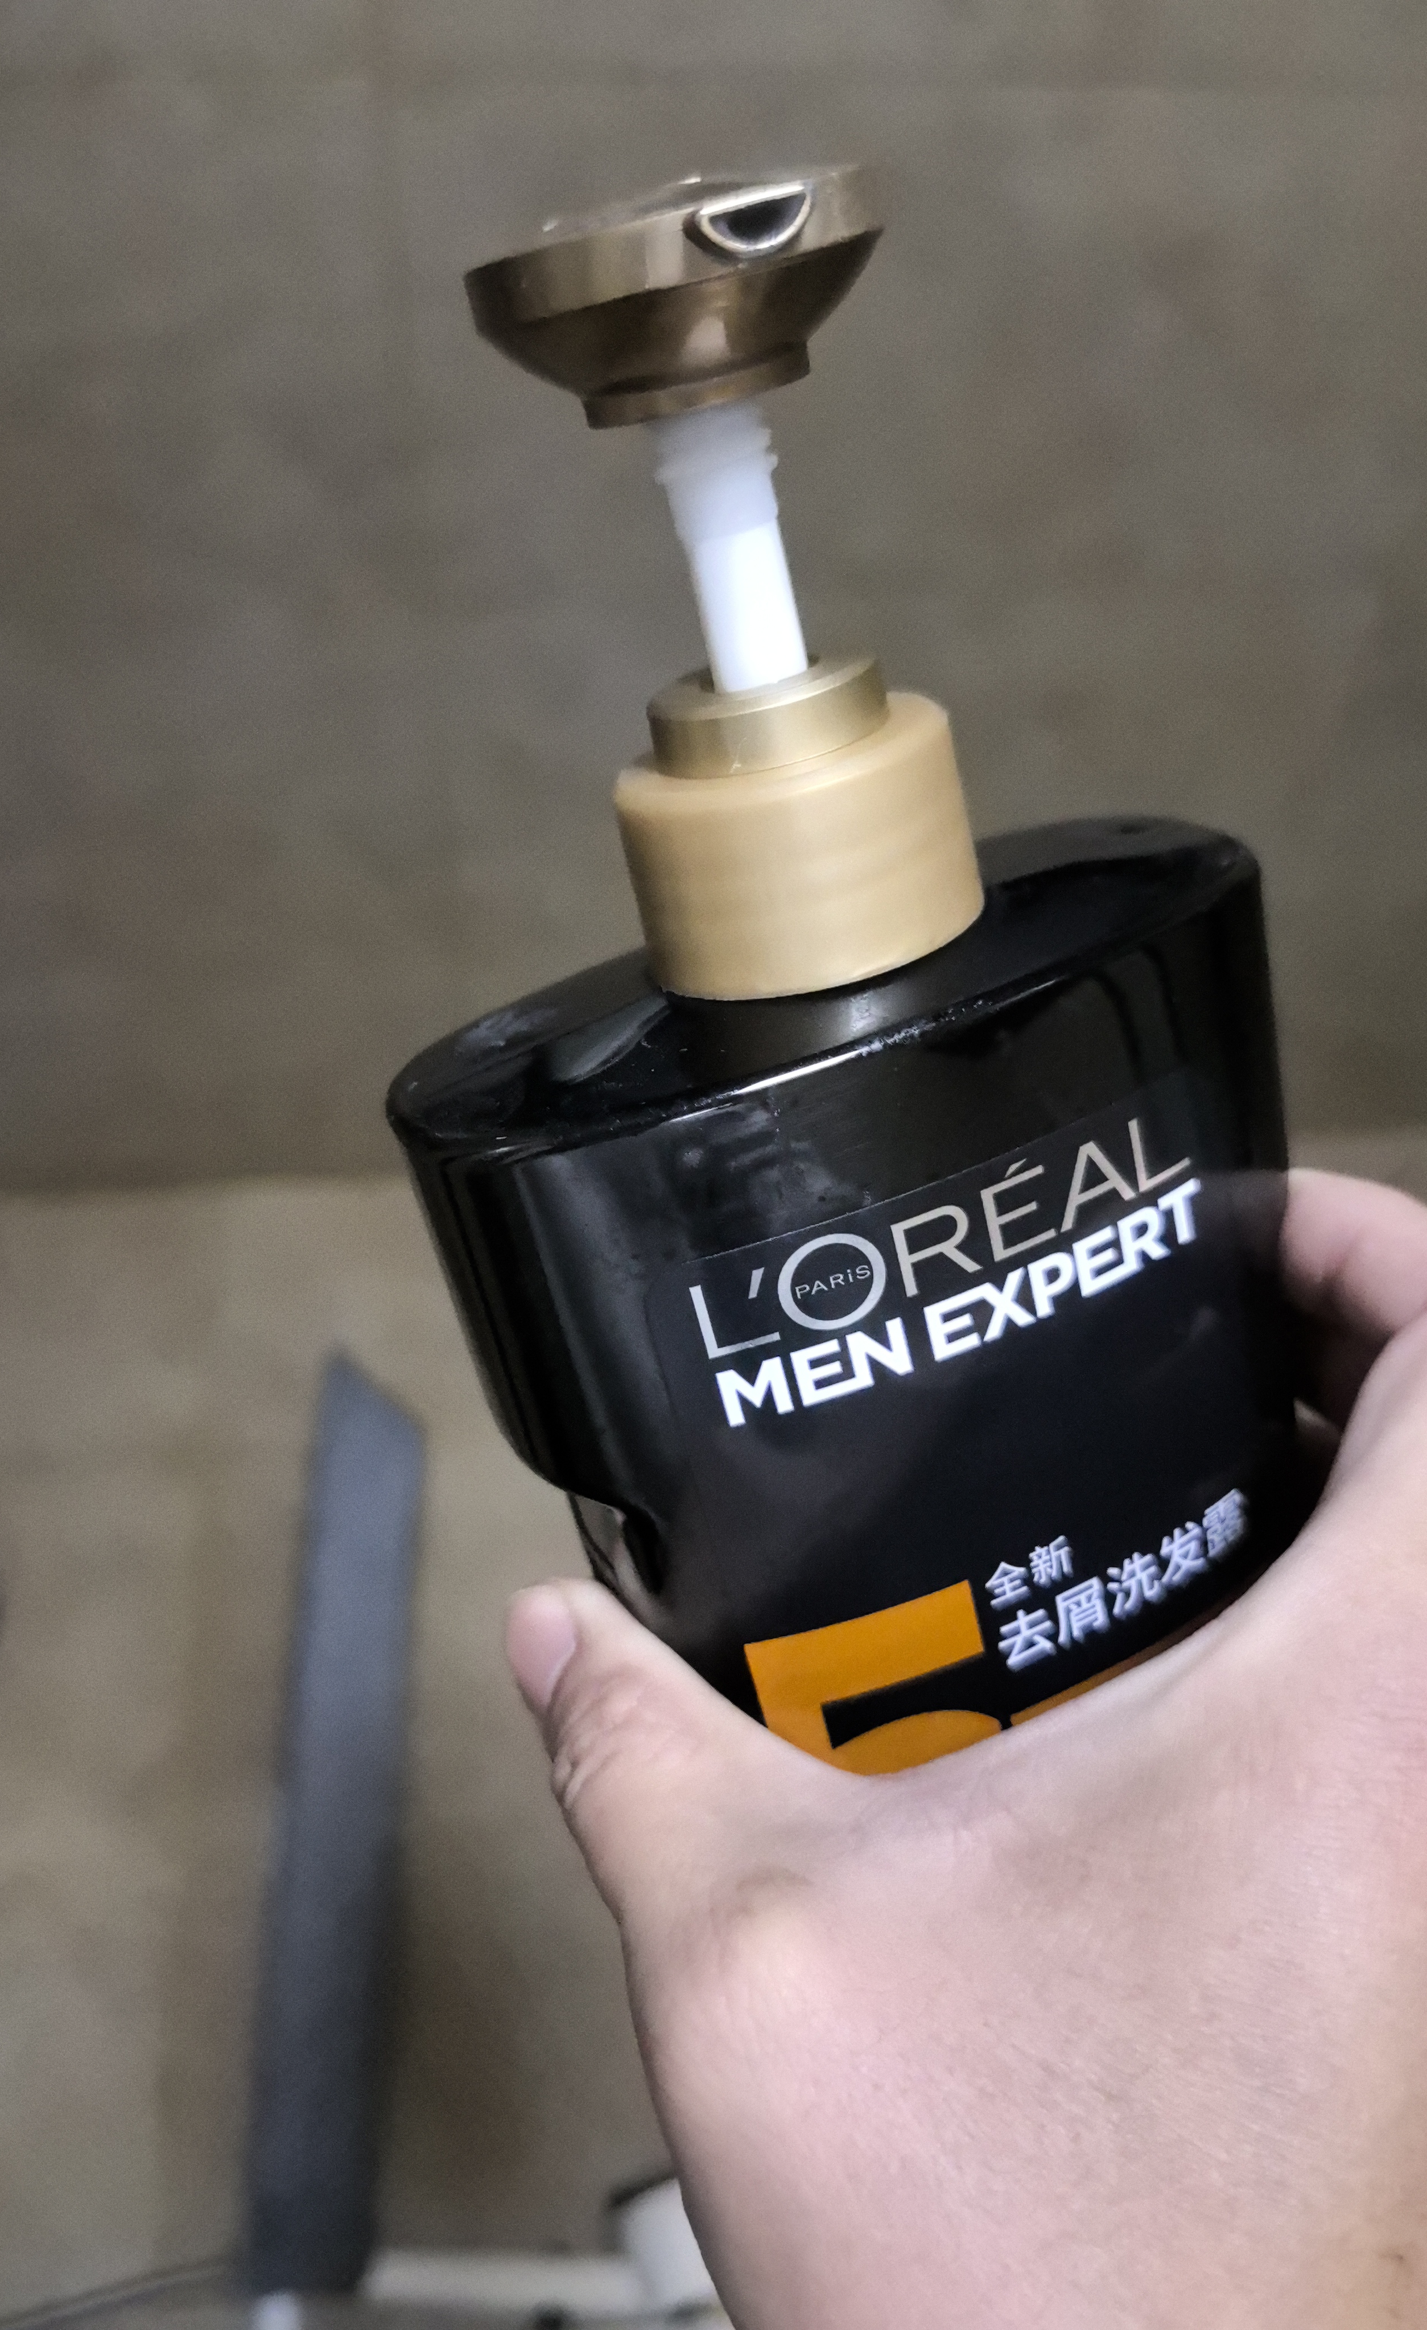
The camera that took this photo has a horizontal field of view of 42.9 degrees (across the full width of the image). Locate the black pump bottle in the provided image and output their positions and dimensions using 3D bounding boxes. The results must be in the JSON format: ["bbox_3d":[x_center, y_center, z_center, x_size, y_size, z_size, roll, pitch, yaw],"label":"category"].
[{"bbox_3d":[0.024,0.026,0.212,0.095,0.246,0.051,-20,25,-12],"label":"black pump bottle"}]

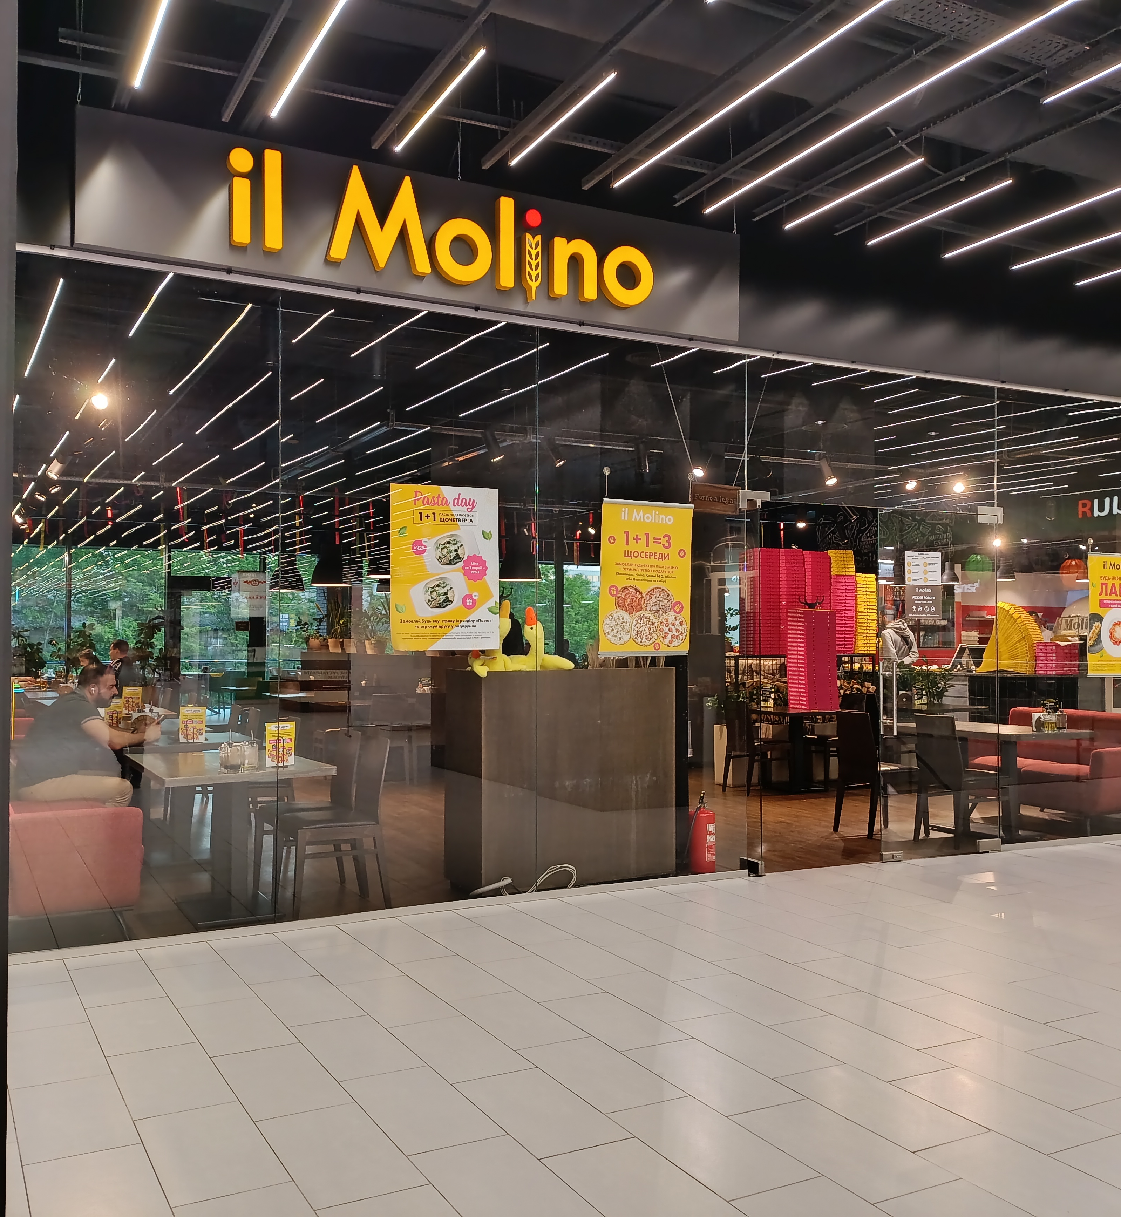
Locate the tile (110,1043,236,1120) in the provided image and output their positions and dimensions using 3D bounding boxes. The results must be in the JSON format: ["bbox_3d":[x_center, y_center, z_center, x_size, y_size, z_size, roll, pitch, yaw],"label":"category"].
[{"bbox_3d":[-1.229,1.481,3.681,0.300,0.010,0.600,1,-2,-28],"label":"tile"}]

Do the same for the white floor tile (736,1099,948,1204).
[{"bbox_3d":[0.751,1.464,3.208,0.300,0.010,0.595,1,-2,-28],"label":"white floor tile"}]

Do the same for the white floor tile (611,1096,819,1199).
[{"bbox_3d":[0.402,1.465,3.223,0.300,0.010,0.595,1,-2,-28],"label":"white floor tile"}]

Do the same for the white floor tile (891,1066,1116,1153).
[{"bbox_3d":[1.288,1.471,3.444,0.300,0.010,0.600,1,-2,-28],"label":"white floor tile"}]

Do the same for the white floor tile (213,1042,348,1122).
[{"bbox_3d":[-0.881,1.477,3.663,0.300,0.010,0.600,1,-2,-28],"label":"white floor tile"}]

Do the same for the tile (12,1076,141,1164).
[{"bbox_3d":[-1.418,1.475,3.438,0.300,0.010,0.595,1,-2,-28],"label":"tile"}]

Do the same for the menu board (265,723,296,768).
[{"bbox_3d":[-1.414,0.687,5.920,0.150,0.222,0.050,0,-2,-1],"label":"menu board"}]

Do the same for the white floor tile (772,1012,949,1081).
[{"bbox_3d":[1.010,1.491,3.979,0.300,0.010,0.600,1,-2,-28],"label":"white floor tile"}]

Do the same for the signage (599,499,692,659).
[{"bbox_3d":[0.507,-0.173,6.795,0.610,0.885,0.020,1,-2,-28],"label":"signage"}]

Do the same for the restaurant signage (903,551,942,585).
[{"bbox_3d":[2.388,-0.260,7.688,0.310,0.215,0.010,1,-2,-26],"label":"restaurant signage"}]

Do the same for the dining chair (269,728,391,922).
[{"bbox_3d":[-1.179,1.091,6.084,0.530,0.900,0.430,1,-2,-28],"label":"dining chair"}]

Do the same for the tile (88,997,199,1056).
[{"bbox_3d":[-1.504,1.491,4.179,0.300,0.010,0.600,1,-2,-28],"label":"tile"}]

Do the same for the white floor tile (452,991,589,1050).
[{"bbox_3d":[-0.159,1.494,4.252,0.300,0.010,0.600,1,-2,-28],"label":"white floor tile"}]

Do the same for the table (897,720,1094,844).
[{"bbox_3d":[3.185,1.262,8.816,0.810,0.735,1.240,1,-2,-28],"label":"table"}]

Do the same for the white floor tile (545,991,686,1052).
[{"bbox_3d":[0.189,1.494,4.235,0.300,0.010,0.600,1,-2,-28],"label":"white floor tile"}]

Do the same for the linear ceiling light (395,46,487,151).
[{"bbox_3d":[-0.465,-1.907,4.414,0.030,0.035,0.890,1,-2,-28],"label":"linear ceiling light"}]

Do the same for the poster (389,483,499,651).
[{"bbox_3d":[-0.601,-0.211,6.184,0.608,0.860,0.010,1,-2,-28],"label":"poster"}]

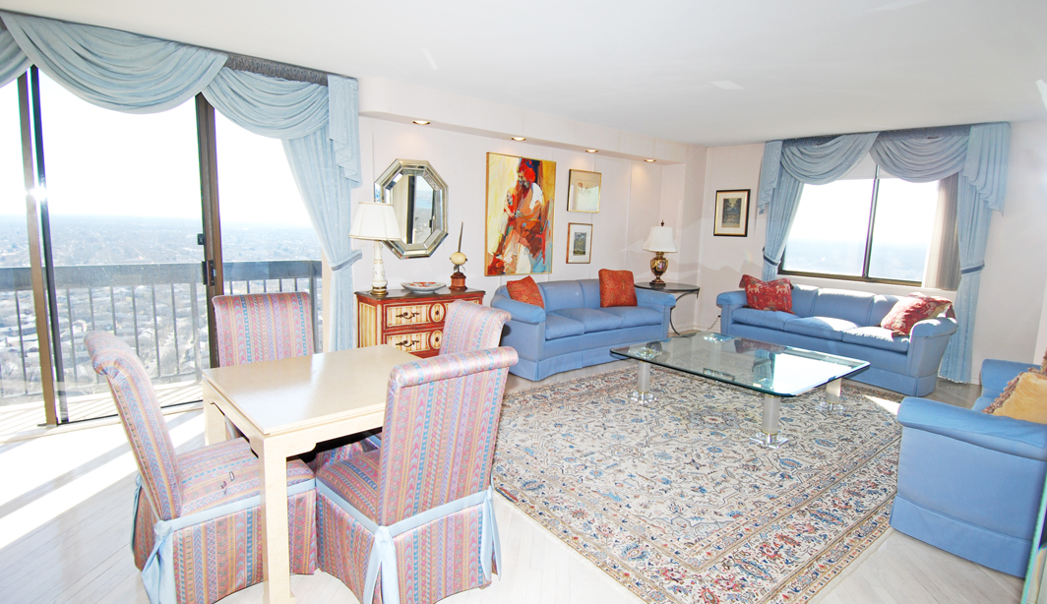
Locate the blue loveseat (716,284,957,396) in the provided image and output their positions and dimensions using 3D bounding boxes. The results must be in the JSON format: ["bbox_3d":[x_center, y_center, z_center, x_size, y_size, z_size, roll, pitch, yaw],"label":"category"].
[{"bbox_3d":[3.364,0.309,5.874,0.969,0.829,2.176,-5,11,-40],"label":"blue loveseat"}]

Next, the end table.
[{"bbox_3d":[1.965,0.154,7.281,0.915,0.750,0.915,-4,10,-37],"label":"end table"}]

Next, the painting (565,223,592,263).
[{"bbox_3d":[0.723,-0.743,6.693,0.415,0.501,0.027,-4,10,-37],"label":"painting"}]

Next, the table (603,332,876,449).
[{"bbox_3d":[1.829,0.677,4.560,1.532,0.394,1.591,-5,11,-40],"label":"table"}]

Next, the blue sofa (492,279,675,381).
[{"bbox_3d":[0.709,0.202,6.020,2.338,0.836,0.932,-5,11,-40],"label":"blue sofa"}]

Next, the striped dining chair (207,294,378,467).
[{"bbox_3d":[-1.368,0.500,2.989,0.540,1.009,0.681,-5,11,-40],"label":"striped dining chair"}]

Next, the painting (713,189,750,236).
[{"bbox_3d":[2.925,-1.241,7.366,0.027,0.649,0.517,-5,11,-41],"label":"painting"}]

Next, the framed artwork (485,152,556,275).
[{"bbox_3d":[-0.016,-0.985,6.087,0.983,1.345,0.037,-4,10,-37],"label":"framed artwork"}]

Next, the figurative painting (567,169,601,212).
[{"bbox_3d":[0.769,-1.372,6.559,0.570,0.508,0.037,-5,11,-40],"label":"figurative painting"}]

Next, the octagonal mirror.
[{"bbox_3d":[-1.065,-0.881,5.020,0.814,0.918,0.059,-5,11,-40],"label":"octagonal mirror"}]

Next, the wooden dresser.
[{"bbox_3d":[-0.975,0.309,5.059,1.110,0.804,0.459,-5,11,-40],"label":"wooden dresser"}]

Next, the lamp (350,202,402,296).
[{"bbox_3d":[-1.352,-0.497,4.896,0.408,0.843,0.390,-4,10,-37],"label":"lamp"}]

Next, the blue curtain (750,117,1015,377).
[{"bbox_3d":[3.973,-0.605,6.285,0.240,2.655,2.400,-6,11,-43],"label":"blue curtain"}]

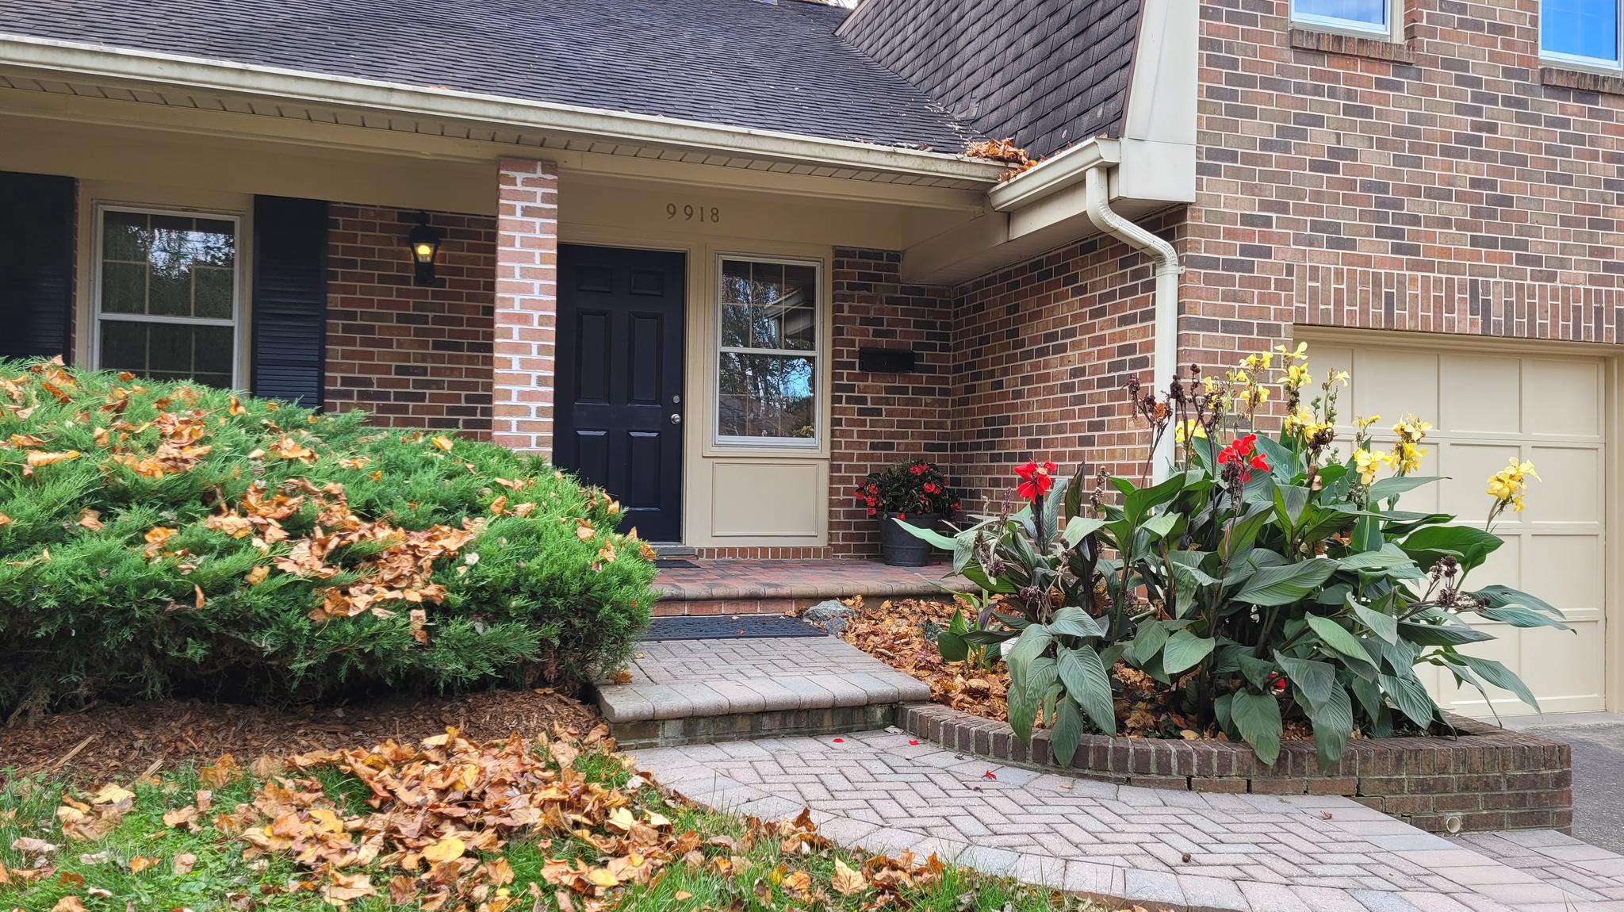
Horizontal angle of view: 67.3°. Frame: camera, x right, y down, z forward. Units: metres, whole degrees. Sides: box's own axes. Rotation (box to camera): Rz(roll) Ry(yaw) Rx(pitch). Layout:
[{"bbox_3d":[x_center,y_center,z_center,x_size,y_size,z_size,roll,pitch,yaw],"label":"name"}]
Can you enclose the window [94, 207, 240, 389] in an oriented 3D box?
[{"bbox_3d":[-3.889,-0.820,7.348,0.770,1.350,0.100,1,-1,-18],"label":"window"}]

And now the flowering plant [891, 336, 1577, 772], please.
[{"bbox_3d":[1.627,0.298,4.738,2.400,1.400,1.450,1,-1,-18],"label":"flowering plant"}]

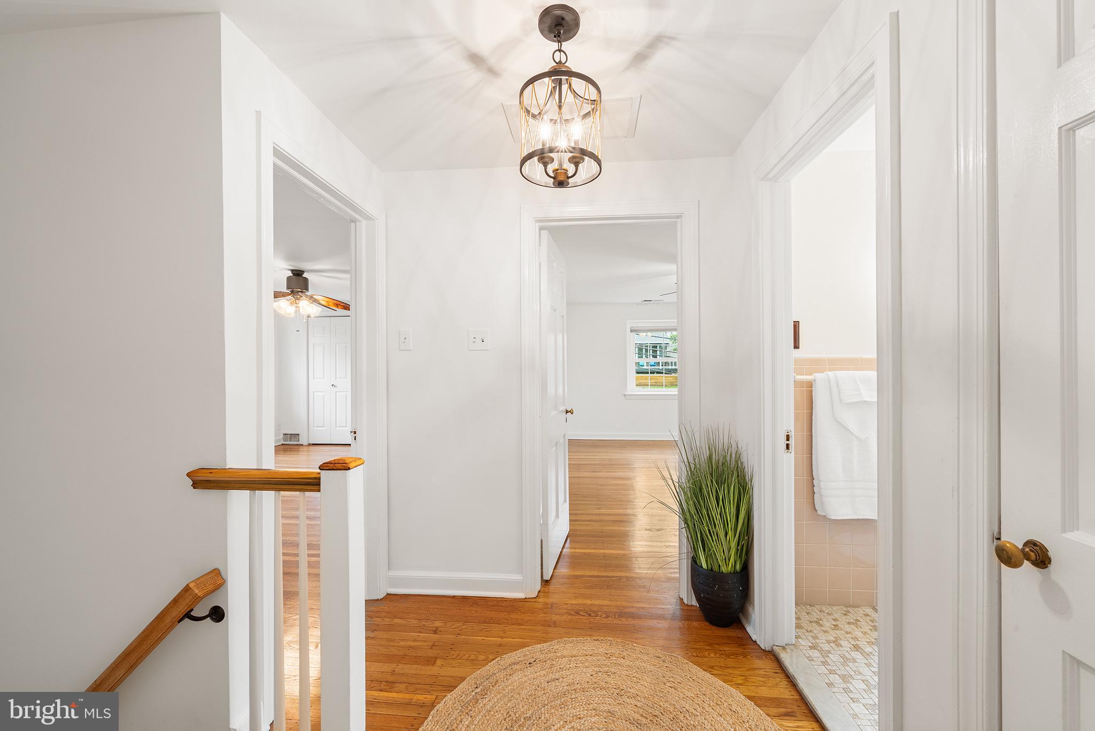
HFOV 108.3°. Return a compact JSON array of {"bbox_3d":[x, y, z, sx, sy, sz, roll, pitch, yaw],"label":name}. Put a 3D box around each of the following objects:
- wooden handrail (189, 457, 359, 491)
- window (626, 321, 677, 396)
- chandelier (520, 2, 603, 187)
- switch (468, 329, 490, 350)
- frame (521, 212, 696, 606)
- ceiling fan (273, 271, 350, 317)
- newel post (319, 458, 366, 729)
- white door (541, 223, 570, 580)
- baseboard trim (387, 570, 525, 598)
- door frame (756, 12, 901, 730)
[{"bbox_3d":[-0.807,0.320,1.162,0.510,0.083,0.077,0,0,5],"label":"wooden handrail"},{"bbox_3d":[1.899,-0.130,6.787,1.080,1.280,0.120,0,0,5],"label":"window"},{"bbox_3d":[0.039,-0.821,1.241,0.260,0.510,0.260,0,0,5],"label":"chandelier"},{"bbox_3d":[-0.378,-0.139,2.177,0.117,0.117,0.012,0,0,5],"label":"switch"},{"bbox_3d":[0.337,0.206,2.179,0.944,2.122,0.150,0,0,5],"label":"frame"},{"bbox_3d":[-2.755,-0.793,4.373,1.320,0.530,1.320,0,0,5],"label":"ceiling fan"},{"bbox_3d":[-0.580,0.770,1.135,0.088,1.006,0.088,0,0,5],"label":"newel post"},{"bbox_3d":[0.064,0.234,2.675,0.040,2.040,0.730,0,0,12],"label":"white door"},{"bbox_3d":[-0.514,1.204,2.186,0.770,0.138,0.022,0,0,5],"label":"baseboard trim"},{"bbox_3d":[0.963,0.202,1.373,0.150,2.122,0.815,0,0,5],"label":"door frame"}]

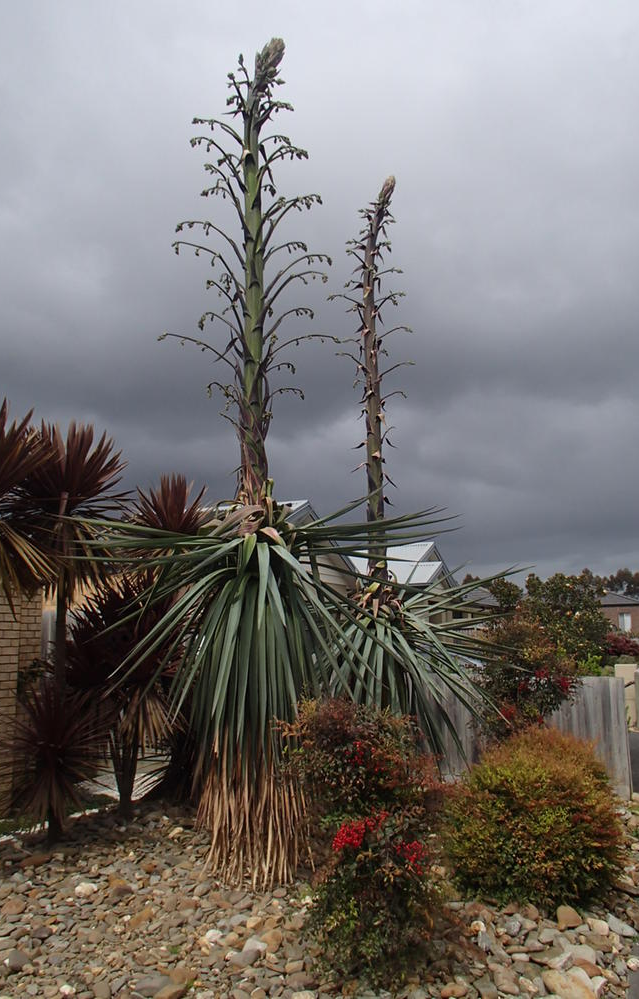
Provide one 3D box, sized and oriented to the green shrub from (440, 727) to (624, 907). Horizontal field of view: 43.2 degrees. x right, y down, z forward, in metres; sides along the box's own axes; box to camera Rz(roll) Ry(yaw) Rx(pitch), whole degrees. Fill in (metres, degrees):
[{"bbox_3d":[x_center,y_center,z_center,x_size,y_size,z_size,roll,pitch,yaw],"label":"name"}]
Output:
[{"bbox_3d":[1.392,1.964,5.162,1.160,0.970,1.050,0,-9,0],"label":"green shrub"}]

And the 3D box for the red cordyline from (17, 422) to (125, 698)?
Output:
[{"bbox_3d":[-2.174,1.074,6.818,1.000,3.350,1.000,0,-9,0],"label":"red cordyline"}]

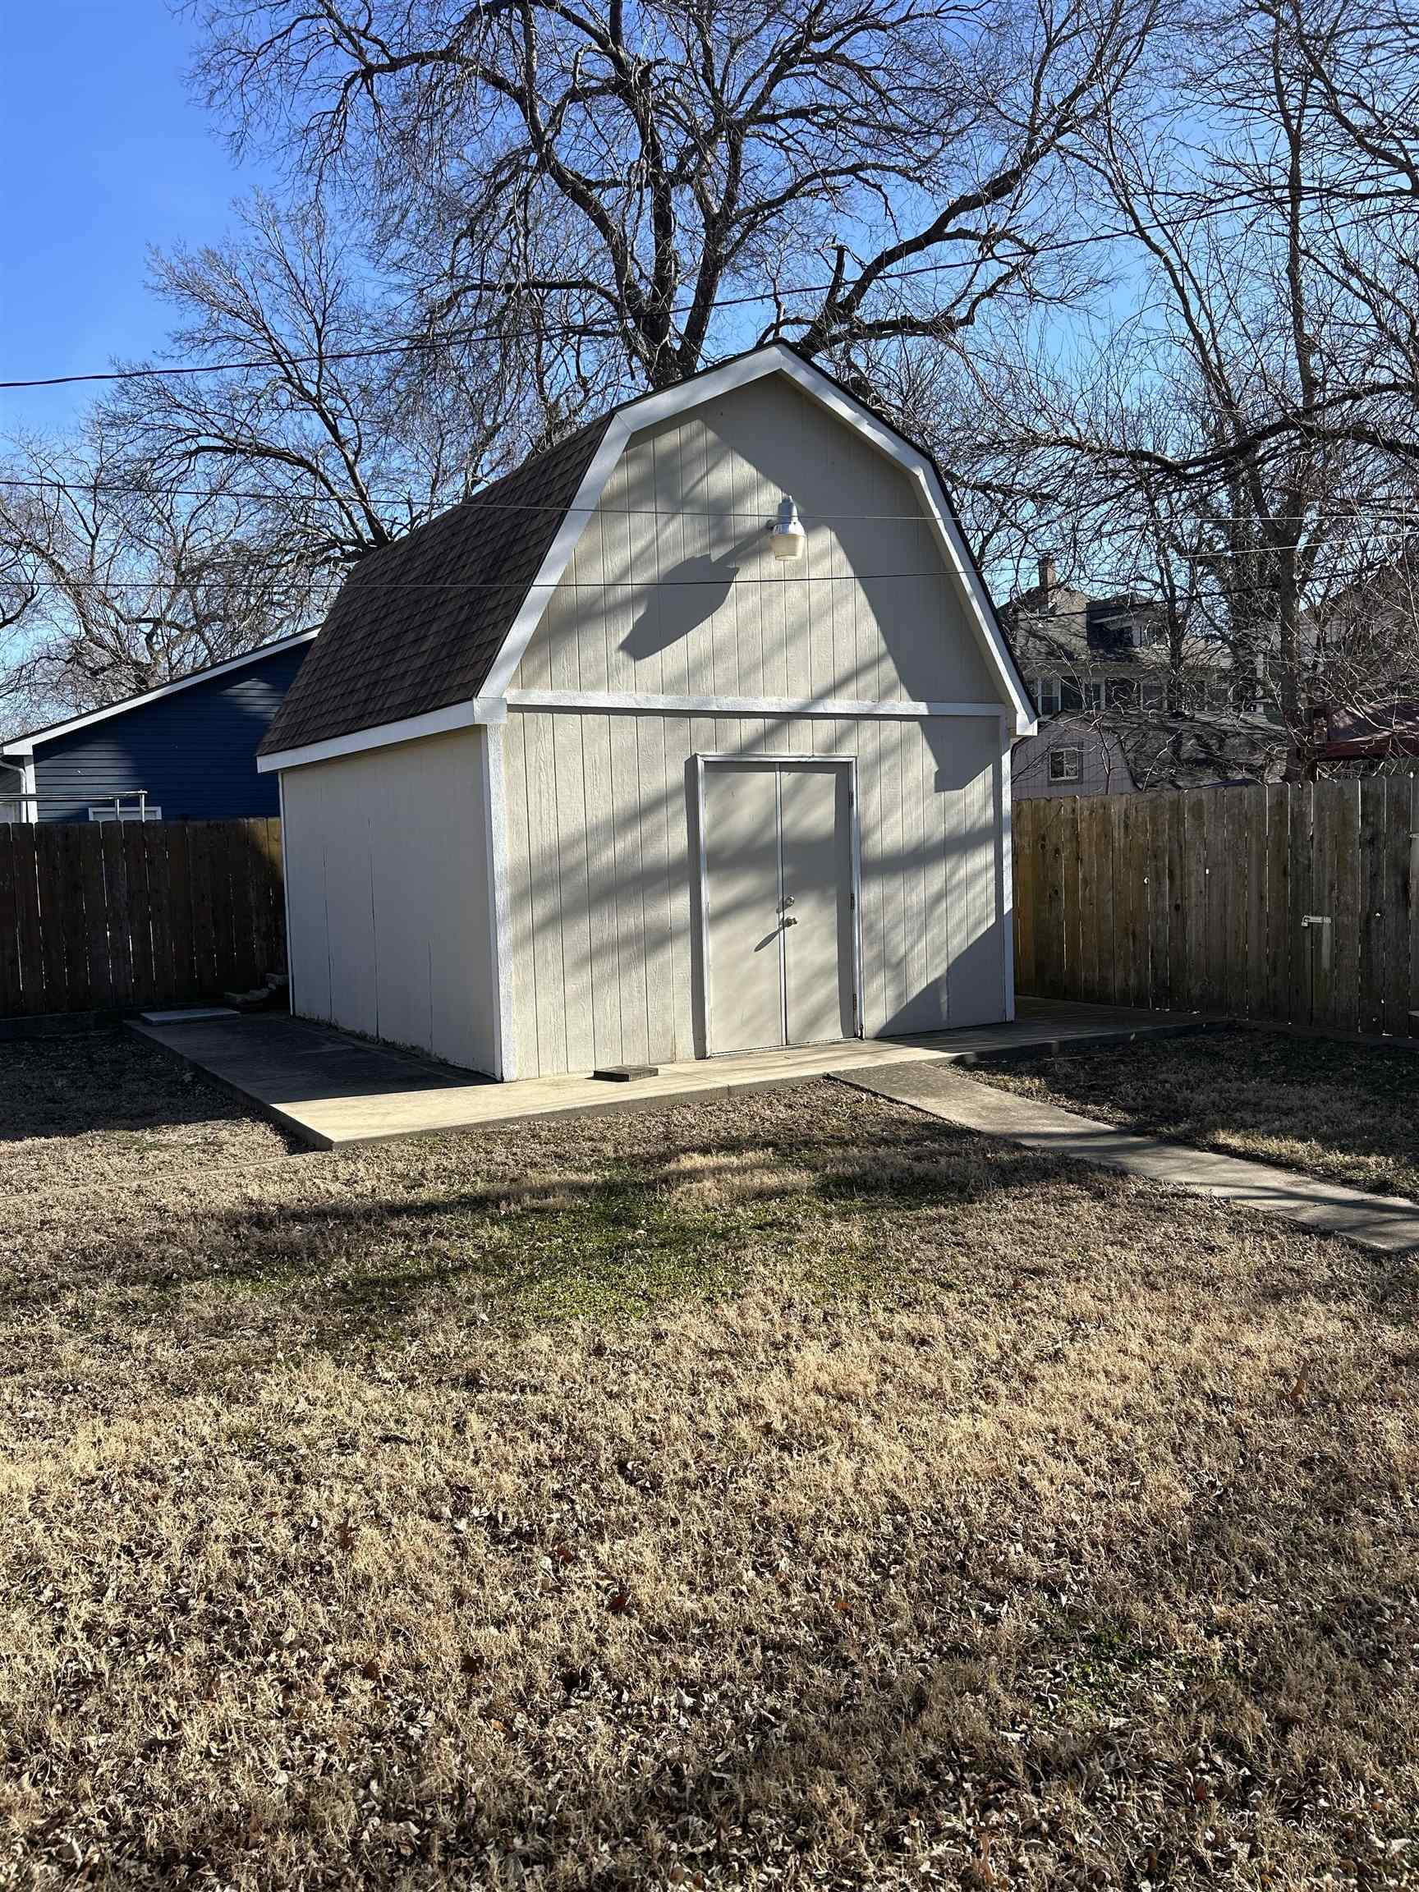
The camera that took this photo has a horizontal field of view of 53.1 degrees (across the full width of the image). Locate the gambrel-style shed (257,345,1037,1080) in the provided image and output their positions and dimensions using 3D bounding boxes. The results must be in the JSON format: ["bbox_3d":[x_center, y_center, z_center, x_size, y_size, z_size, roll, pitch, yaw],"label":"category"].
[{"bbox_3d":[-0.801,-1.798,12.066,4.708,4.840,5.216,-4,5,-31],"label":"gambrel-style shed"}]

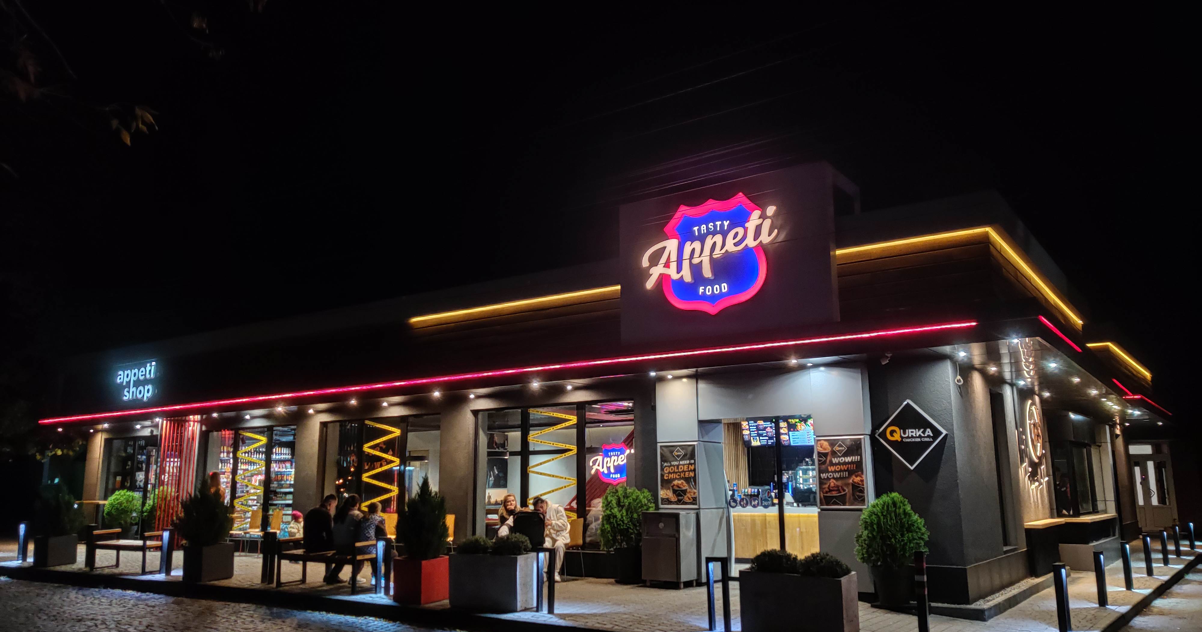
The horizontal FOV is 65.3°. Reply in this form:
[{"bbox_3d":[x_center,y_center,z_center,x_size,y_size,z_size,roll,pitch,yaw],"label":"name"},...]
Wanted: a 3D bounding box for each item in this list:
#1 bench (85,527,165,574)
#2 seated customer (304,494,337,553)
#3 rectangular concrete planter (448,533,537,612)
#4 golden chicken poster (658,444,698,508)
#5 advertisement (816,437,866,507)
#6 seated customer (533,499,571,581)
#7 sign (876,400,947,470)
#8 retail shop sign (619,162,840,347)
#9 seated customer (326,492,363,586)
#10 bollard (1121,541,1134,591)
[{"bbox_3d":[-7.836,3.949,15.699,1.742,0.641,0.540,-8,-13,36],"label":"bench"},{"bbox_3d":[-3.779,3.073,12.912,0.520,1.230,0.760,-6,-12,28],"label":"seated customer"},{"bbox_3d":[-1.236,3.000,11.085,0.891,0.851,0.567,-5,-11,25],"label":"rectangular concrete planter"},{"bbox_3d":[1.100,2.256,13.250,0.635,0.910,0.040,-8,-14,33],"label":"golden chicken poster"},{"bbox_3d":[3.087,1.998,11.983,0.654,0.906,0.040,-8,-13,36],"label":"advertisement"},{"bbox_3d":[-0.697,3.307,13.970,0.520,1.200,0.760,-8,-13,33],"label":"seated customer"},{"bbox_3d":[3.846,1.469,11.612,0.906,0.877,0.060,-8,-13,36],"label":"sign"},{"bbox_3d":[1.531,-0.690,11.932,2.940,1.962,0.220,-8,-13,33],"label":"retail shop sign"},{"bbox_3d":[-3.366,3.045,12.721,0.480,1.220,0.760,-6,-12,28],"label":"seated customer"},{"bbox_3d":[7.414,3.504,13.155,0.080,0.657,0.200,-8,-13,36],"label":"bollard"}]

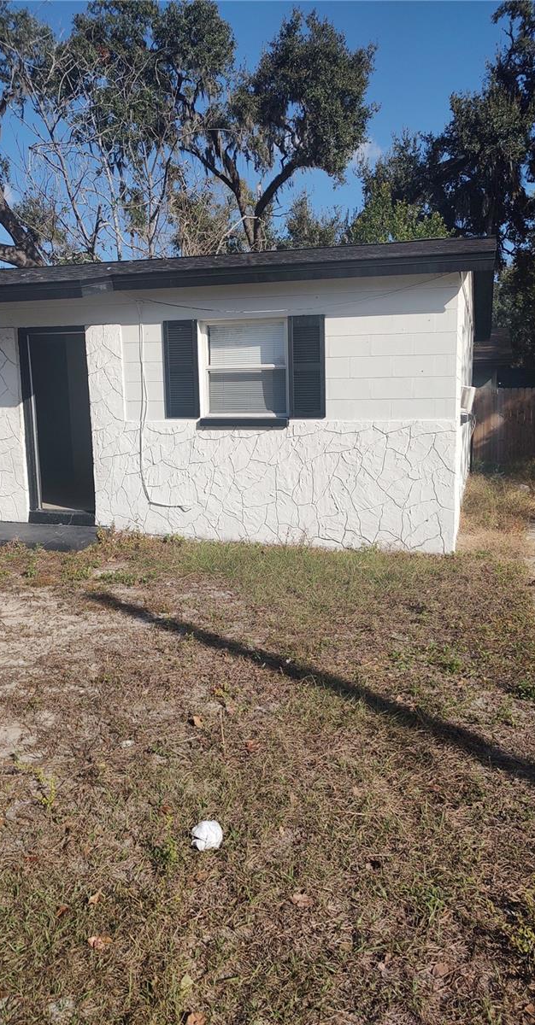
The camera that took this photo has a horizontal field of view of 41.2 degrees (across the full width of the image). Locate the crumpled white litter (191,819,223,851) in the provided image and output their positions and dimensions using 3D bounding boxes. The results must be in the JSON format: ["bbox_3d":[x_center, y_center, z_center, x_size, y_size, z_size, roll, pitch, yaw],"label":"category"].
[{"bbox_3d":[-0.205,1.097,2.418,0.108,0.075,0.105,-1,9,-5],"label":"crumpled white litter"}]

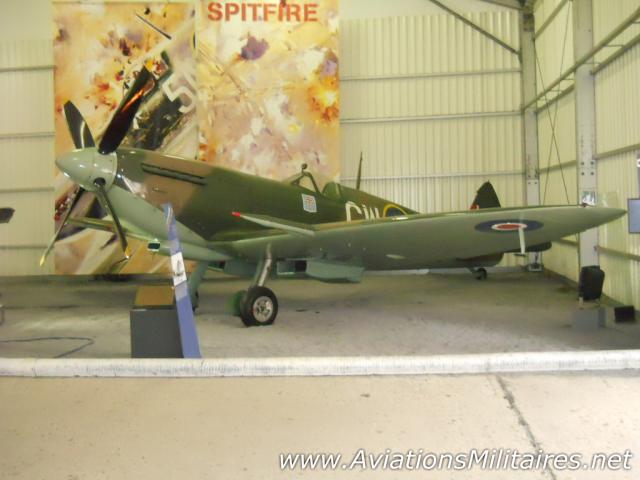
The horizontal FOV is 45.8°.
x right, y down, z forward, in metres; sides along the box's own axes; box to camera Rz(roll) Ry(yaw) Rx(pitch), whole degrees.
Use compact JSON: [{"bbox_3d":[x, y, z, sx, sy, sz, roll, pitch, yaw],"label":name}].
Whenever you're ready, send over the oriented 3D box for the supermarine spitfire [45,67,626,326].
[{"bbox_3d":[0.289,-0.658,12.251,9.400,3.350,11.200,-4,3,-43],"label":"supermarine spitfire"}]

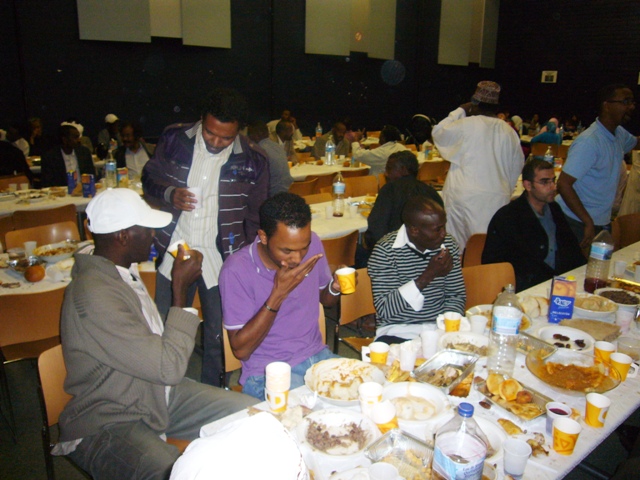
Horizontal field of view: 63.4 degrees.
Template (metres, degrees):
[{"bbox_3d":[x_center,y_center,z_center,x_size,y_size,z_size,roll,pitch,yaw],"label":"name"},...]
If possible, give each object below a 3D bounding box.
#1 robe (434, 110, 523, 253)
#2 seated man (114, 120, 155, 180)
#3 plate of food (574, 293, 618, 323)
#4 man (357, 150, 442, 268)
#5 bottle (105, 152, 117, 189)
[{"bbox_3d":[1.038,-0.152,3.467,0.620,1.380,0.450,4,16,11],"label":"robe"},{"bbox_3d":[-1.699,-0.473,4.966,0.520,1.260,0.740,-9,20,-27],"label":"seated man"},{"bbox_3d":[1.124,0.264,2.127,0.220,0.060,0.220,1,16,0],"label":"plate of food"},{"bbox_3d":[0.444,-0.017,3.661,0.550,1.230,0.780,-14,22,-43],"label":"man"},{"bbox_3d":[-1.817,-0.609,4.504,0.088,0.318,0.088,0,18,0],"label":"bottle"}]

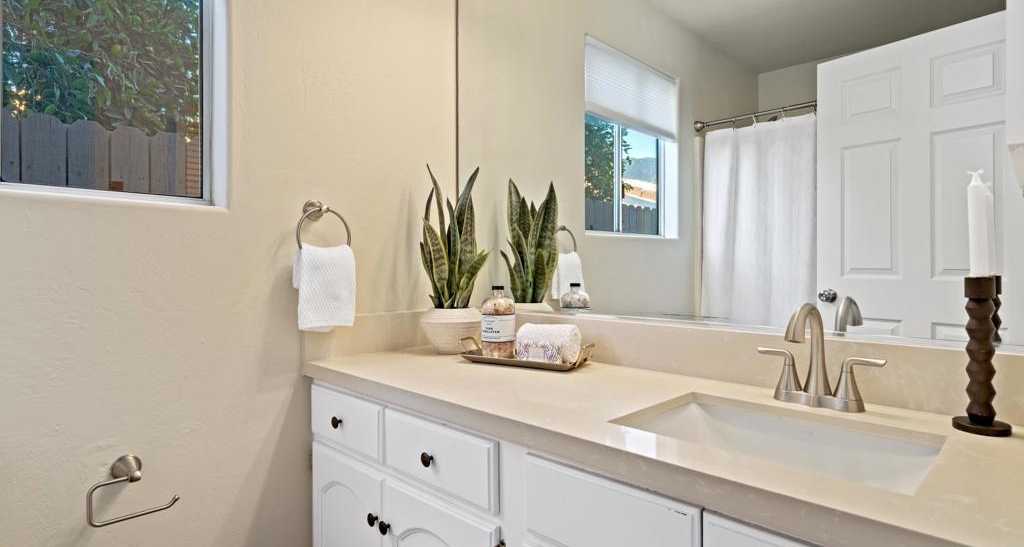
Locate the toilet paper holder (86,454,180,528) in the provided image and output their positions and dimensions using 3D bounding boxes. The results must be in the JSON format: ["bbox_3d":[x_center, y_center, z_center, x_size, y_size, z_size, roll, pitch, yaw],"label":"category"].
[{"bbox_3d":[-0.842,0.471,1.200,0.083,0.121,0.169,1,1,45],"label":"toilet paper holder"}]

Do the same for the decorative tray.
[{"bbox_3d":[0.036,0.217,1.457,0.372,0.056,0.131,0,1,31],"label":"decorative tray"}]

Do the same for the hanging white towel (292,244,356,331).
[{"bbox_3d":[-0.523,0.041,1.502,0.072,0.240,0.169,1,1,45],"label":"hanging white towel"}]

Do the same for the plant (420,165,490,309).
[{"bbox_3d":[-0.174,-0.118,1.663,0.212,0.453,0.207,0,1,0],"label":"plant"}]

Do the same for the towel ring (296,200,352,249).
[{"bbox_3d":[-0.532,-0.116,1.507,0.083,0.181,0.158,1,1,45],"label":"towel ring"}]

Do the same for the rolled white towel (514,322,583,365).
[{"bbox_3d":[0.098,0.189,1.420,0.128,0.105,0.105,0,1,31],"label":"rolled white towel"}]

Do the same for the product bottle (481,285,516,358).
[{"bbox_3d":[-0.038,0.137,1.514,0.095,0.208,0.095,0,1,0],"label":"product bottle"}]

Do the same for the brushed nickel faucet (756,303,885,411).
[{"bbox_3d":[0.537,0.152,0.983,0.219,0.195,0.175,1,1,45],"label":"brushed nickel faucet"}]

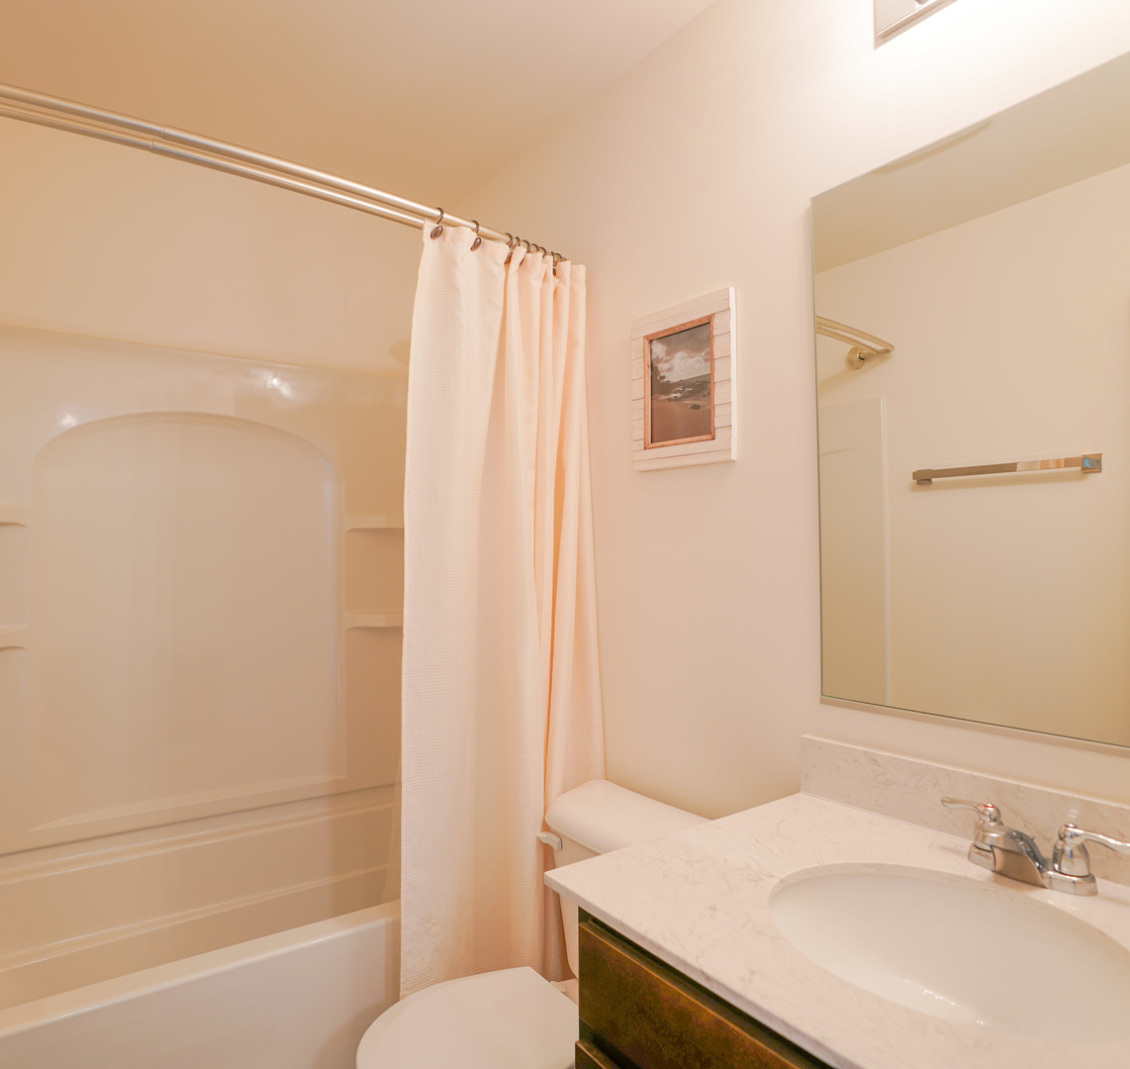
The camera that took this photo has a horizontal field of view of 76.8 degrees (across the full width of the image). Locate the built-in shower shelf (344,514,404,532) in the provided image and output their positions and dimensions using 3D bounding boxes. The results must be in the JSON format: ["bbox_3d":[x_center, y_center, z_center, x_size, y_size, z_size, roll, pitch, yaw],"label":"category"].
[{"bbox_3d":[-0.579,-0.038,2.372,0.275,0.042,0.115,2,-3,-37],"label":"built-in shower shelf"}]

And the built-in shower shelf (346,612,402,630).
[{"bbox_3d":[-0.579,0.278,2.360,0.275,0.042,0.115,2,-3,-37],"label":"built-in shower shelf"}]

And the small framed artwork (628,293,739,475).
[{"bbox_3d":[0.254,-0.325,1.556,0.022,0.352,0.293,2,-3,-37],"label":"small framed artwork"}]

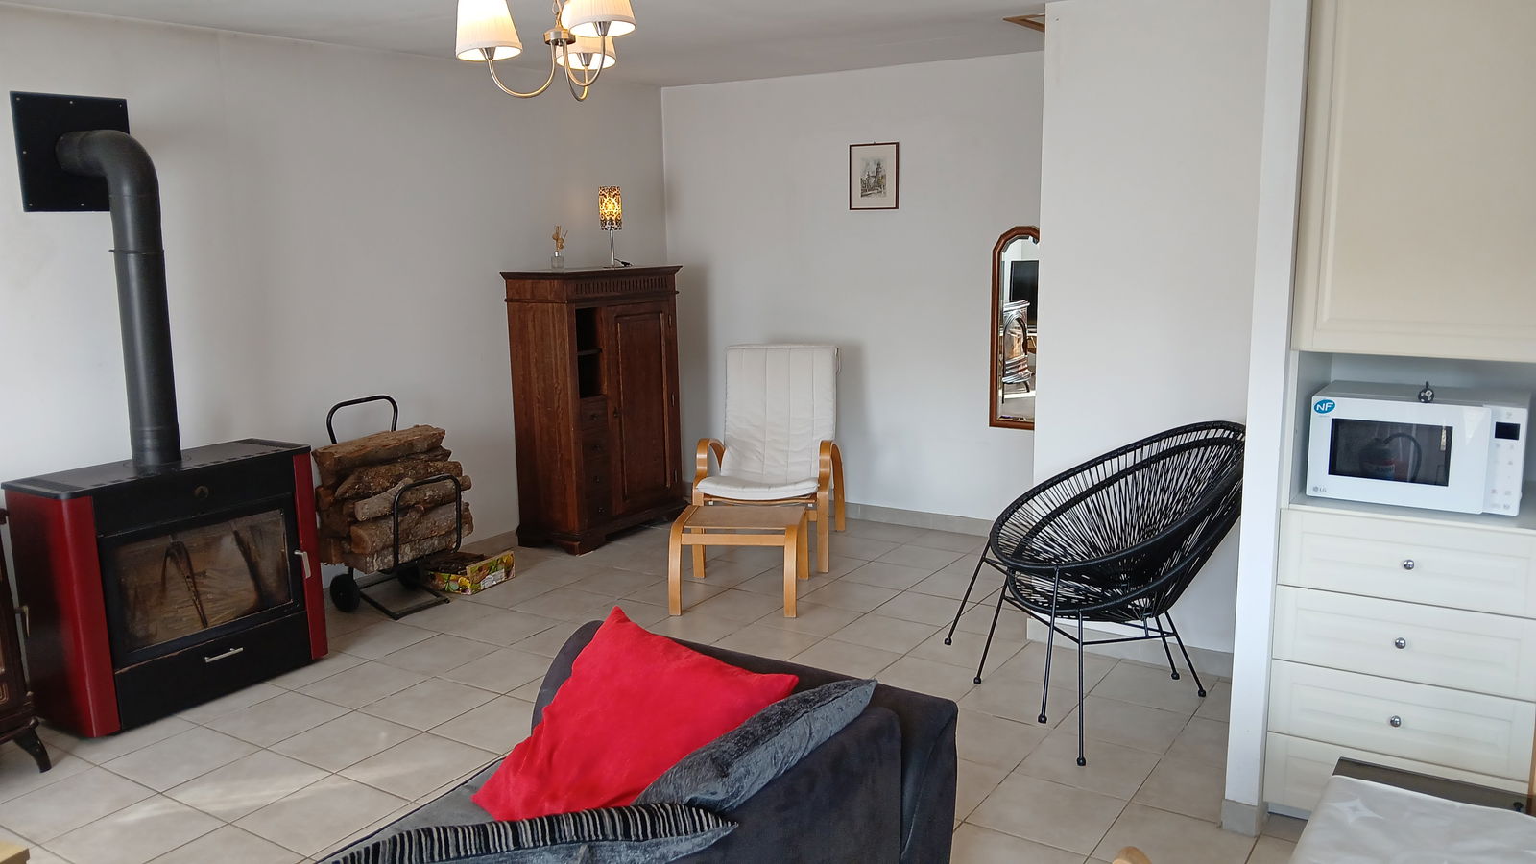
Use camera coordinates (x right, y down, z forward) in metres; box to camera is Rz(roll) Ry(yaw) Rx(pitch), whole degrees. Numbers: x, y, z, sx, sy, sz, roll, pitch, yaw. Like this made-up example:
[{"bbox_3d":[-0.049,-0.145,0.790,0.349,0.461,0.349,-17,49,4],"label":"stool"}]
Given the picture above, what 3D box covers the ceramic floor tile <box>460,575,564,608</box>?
[{"bbox_3d":[-1.185,0.717,4.775,0.328,0.010,0.328,4,10,31],"label":"ceramic floor tile"}]

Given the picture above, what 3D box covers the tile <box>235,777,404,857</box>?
[{"bbox_3d":[-1.252,1.078,2.978,0.335,0.010,0.335,5,11,33],"label":"tile"}]

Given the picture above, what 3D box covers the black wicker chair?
[{"bbox_3d":[1.140,0.459,3.369,0.860,0.900,0.720,-4,10,-14],"label":"black wicker chair"}]

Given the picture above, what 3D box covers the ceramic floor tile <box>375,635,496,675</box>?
[{"bbox_3d":[-1.256,0.856,4.056,0.335,0.012,0.335,5,11,31],"label":"ceramic floor tile"}]

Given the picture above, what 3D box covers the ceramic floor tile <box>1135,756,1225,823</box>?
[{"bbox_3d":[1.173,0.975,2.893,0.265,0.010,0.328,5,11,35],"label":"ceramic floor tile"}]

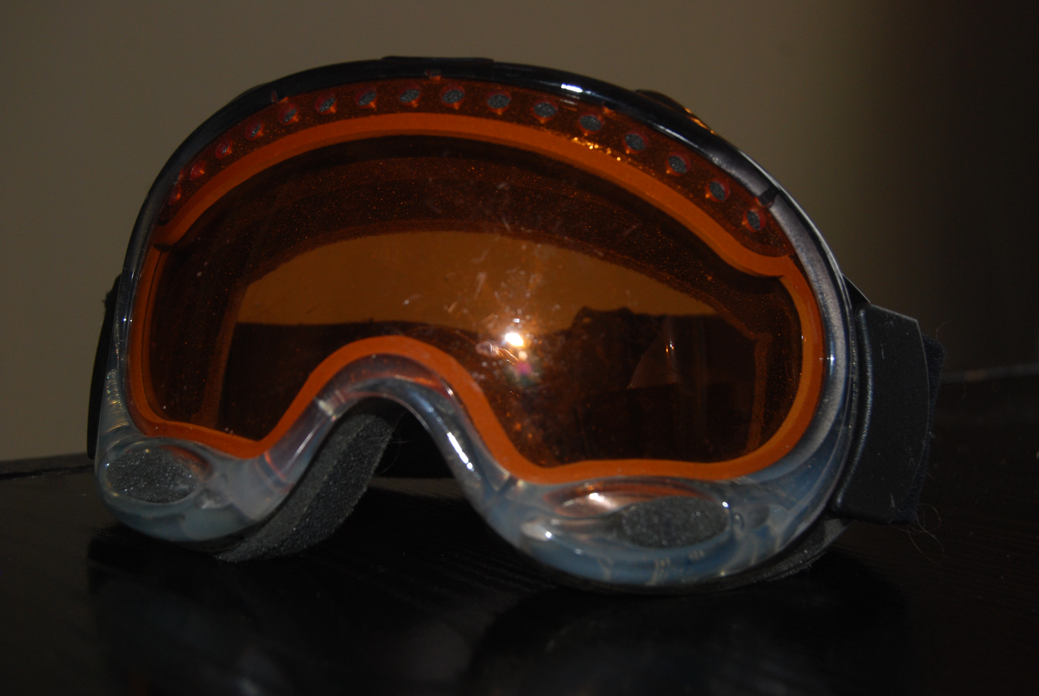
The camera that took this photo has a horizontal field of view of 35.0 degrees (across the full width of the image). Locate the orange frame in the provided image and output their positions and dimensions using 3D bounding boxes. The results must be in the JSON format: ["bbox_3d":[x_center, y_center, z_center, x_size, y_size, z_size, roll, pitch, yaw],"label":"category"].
[{"bbox_3d":[-0.019,-0.008,0.351,0.163,0.074,0.043,4,-12,17],"label":"orange frame"}]

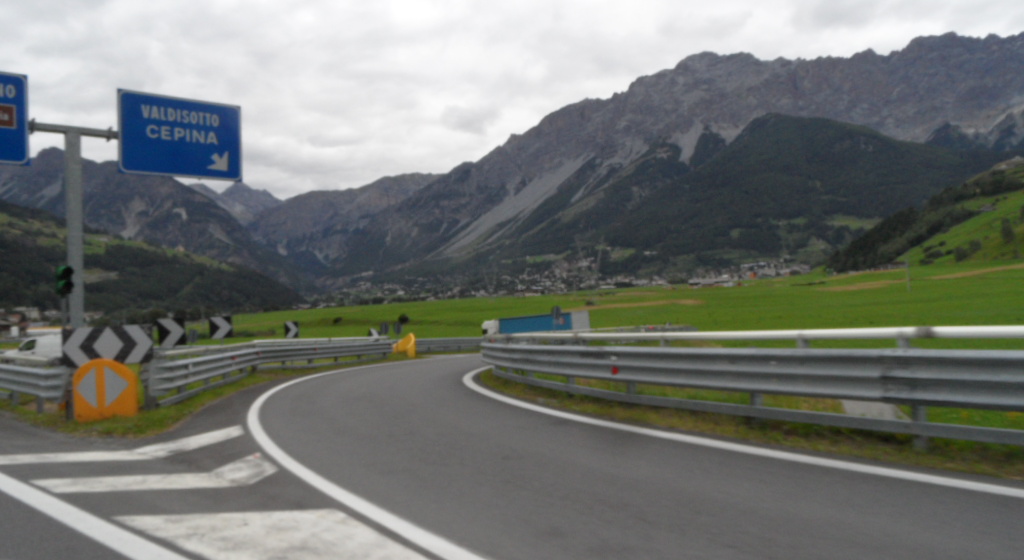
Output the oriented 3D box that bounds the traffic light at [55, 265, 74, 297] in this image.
[{"bbox_3d":[-7.626,0.009,12.100,0.320,0.530,0.240,-4,-3,38],"label":"traffic light"}]

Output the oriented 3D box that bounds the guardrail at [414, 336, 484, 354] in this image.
[{"bbox_3d":[-3.873,4.090,44.000,4.600,0.860,0.300,-1,-3,-18],"label":"guardrail"}]

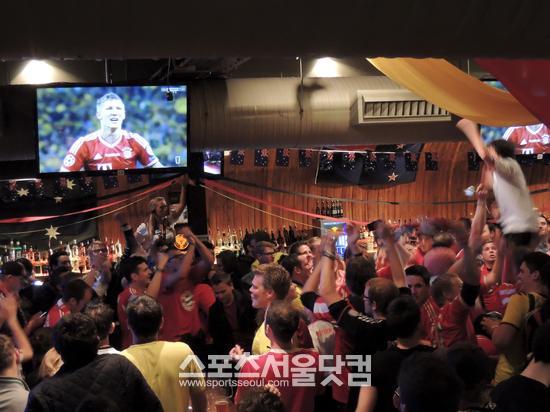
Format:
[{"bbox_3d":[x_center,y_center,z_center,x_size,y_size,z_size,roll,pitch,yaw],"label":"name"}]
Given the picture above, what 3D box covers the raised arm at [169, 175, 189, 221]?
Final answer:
[{"bbox_3d":[-1.027,-0.085,9.300,0.210,0.490,0.180,-2,2,-6],"label":"raised arm"}]

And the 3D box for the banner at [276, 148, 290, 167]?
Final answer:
[{"bbox_3d":[0.102,-0.582,10.600,0.157,0.218,0.020,-2,2,-2],"label":"banner"}]

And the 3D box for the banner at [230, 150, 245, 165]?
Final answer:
[{"bbox_3d":[-0.448,-0.595,10.500,0.157,0.210,0.020,-2,2,-2],"label":"banner"}]

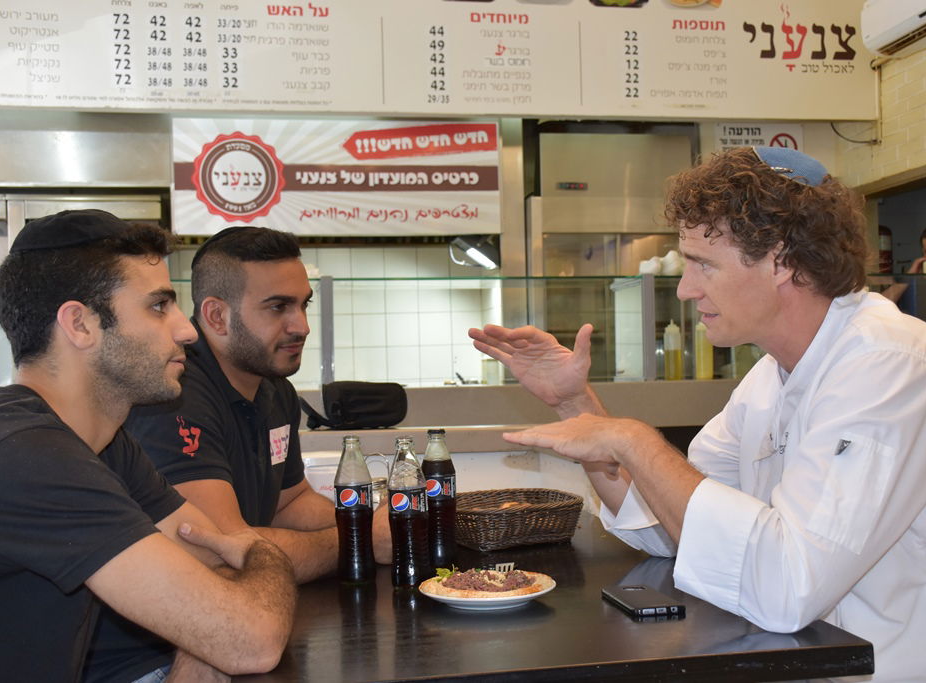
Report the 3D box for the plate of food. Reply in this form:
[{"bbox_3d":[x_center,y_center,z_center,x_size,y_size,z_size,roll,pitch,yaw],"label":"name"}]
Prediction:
[{"bbox_3d":[0.038,0.370,1.690,0.210,0.046,0.210,-2,0,0],"label":"plate of food"}]

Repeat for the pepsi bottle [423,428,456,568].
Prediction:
[{"bbox_3d":[-0.042,0.273,1.940,0.064,0.232,0.064,-2,0,0],"label":"pepsi bottle"}]

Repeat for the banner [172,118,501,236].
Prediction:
[{"bbox_3d":[-0.608,-0.814,5.513,1.615,0.568,0.025,-1,0,-8],"label":"banner"}]

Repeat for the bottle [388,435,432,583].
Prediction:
[{"bbox_3d":[-0.089,0.277,1.806,0.064,0.232,0.064,-2,0,0],"label":"bottle"}]

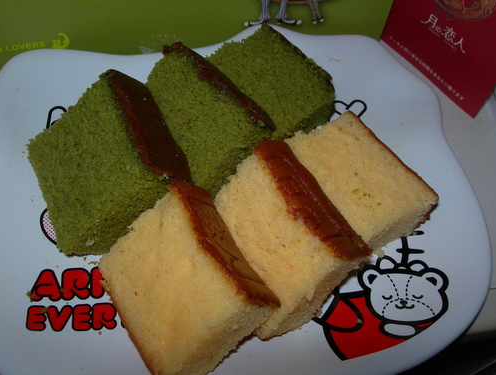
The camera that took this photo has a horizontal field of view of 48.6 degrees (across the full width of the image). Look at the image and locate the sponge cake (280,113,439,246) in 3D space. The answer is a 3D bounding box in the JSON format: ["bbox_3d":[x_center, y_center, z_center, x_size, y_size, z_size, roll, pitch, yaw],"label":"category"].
[{"bbox_3d":[0.043,0.003,0.259,0.056,0.025,0.062,-27,61,-20],"label":"sponge cake"}]

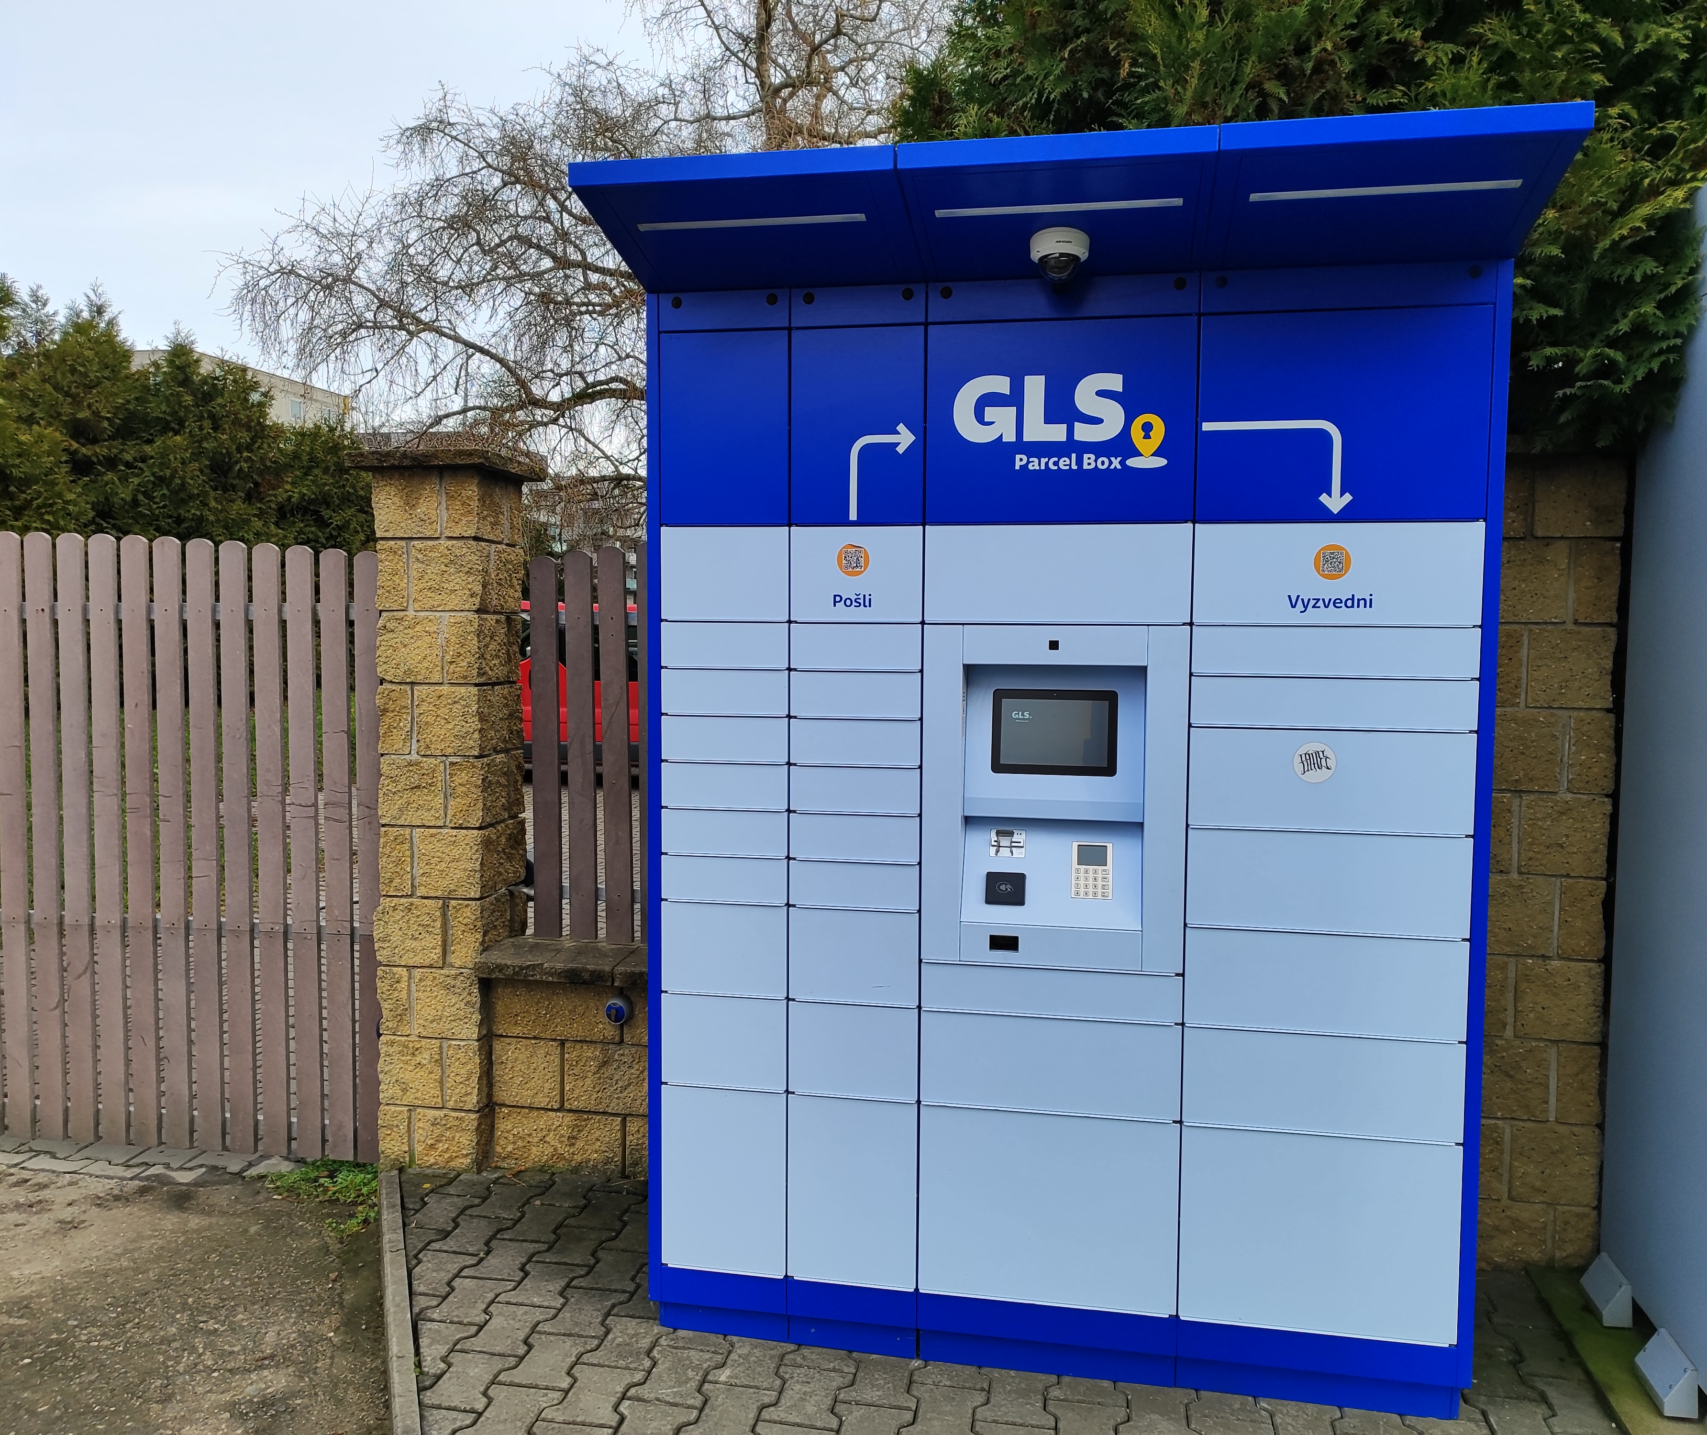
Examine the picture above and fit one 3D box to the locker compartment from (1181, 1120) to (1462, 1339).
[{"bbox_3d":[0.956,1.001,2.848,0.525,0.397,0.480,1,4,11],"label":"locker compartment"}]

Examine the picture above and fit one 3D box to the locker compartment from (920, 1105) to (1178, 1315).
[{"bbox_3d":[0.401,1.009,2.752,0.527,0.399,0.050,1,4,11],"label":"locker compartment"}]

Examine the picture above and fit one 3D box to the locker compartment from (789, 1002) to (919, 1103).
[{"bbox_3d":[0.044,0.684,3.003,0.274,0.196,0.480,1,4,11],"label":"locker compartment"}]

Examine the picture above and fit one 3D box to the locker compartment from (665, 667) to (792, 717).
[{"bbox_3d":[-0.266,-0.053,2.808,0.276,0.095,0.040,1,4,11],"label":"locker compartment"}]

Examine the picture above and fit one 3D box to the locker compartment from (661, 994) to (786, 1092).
[{"bbox_3d":[-0.231,0.682,3.075,0.273,0.195,0.480,1,4,11],"label":"locker compartment"}]

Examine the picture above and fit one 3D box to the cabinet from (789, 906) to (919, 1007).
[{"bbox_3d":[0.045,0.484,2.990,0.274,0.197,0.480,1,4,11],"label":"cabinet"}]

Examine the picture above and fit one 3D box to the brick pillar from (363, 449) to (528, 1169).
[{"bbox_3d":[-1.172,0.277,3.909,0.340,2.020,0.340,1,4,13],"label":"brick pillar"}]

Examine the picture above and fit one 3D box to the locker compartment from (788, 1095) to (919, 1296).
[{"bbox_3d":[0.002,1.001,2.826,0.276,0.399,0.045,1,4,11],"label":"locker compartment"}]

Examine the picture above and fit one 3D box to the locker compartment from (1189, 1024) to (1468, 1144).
[{"bbox_3d":[0.965,0.707,2.846,0.524,0.194,0.480,1,4,11],"label":"locker compartment"}]

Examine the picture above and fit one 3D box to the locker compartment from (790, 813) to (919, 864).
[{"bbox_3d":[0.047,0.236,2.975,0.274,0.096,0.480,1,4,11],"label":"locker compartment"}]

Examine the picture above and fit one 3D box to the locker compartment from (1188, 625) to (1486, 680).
[{"bbox_3d":[0.971,-0.141,2.793,0.524,0.094,0.480,1,4,11],"label":"locker compartment"}]

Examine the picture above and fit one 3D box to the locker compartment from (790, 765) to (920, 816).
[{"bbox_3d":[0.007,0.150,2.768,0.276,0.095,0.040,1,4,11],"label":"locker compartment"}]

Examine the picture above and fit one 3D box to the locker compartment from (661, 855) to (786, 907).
[{"bbox_3d":[-0.228,0.331,3.053,0.273,0.094,0.480,1,4,11],"label":"locker compartment"}]

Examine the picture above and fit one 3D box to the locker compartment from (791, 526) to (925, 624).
[{"bbox_3d":[0.051,-0.308,2.960,0.275,0.193,0.480,1,4,11],"label":"locker compartment"}]

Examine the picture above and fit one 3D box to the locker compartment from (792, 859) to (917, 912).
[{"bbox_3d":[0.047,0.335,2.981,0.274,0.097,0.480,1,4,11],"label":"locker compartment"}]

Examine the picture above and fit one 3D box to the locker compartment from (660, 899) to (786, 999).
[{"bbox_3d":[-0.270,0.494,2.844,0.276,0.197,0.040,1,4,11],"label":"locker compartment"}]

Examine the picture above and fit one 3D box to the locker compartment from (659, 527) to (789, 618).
[{"bbox_3d":[-0.224,-0.313,3.013,0.273,0.193,0.480,1,4,11],"label":"locker compartment"}]

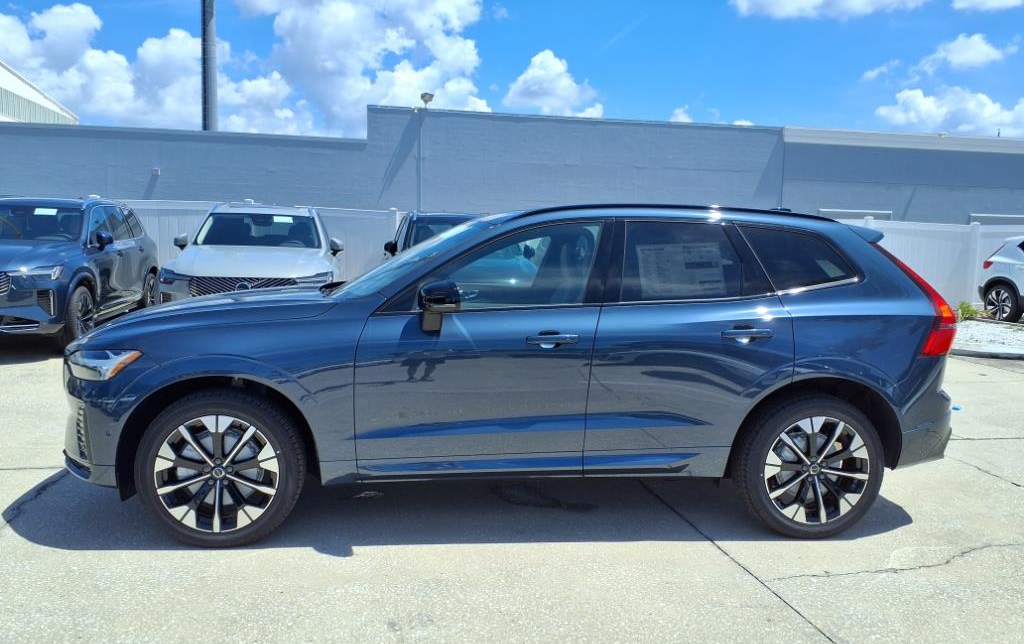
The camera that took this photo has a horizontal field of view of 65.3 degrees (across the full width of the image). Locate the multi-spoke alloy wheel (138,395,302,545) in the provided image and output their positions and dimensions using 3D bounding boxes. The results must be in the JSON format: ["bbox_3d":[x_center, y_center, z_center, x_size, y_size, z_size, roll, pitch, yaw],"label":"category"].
[{"bbox_3d":[-1.354,0.678,3.758,0.738,0.738,0.255,1,4,-6],"label":"multi-spoke alloy wheel"}]

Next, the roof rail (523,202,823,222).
[{"bbox_3d":[0.851,-0.552,4.127,1.740,0.100,0.075,1,4,-6],"label":"roof rail"}]

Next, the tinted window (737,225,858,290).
[{"bbox_3d":[1.474,-0.319,4.124,0.617,0.386,0.055,0,-20,-10],"label":"tinted window"}]

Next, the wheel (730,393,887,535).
[{"bbox_3d":[1.496,0.715,4.050,0.738,0.738,0.255,1,4,-6],"label":"wheel"}]

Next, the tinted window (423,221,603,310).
[{"bbox_3d":[0.002,-0.291,3.941,0.930,0.506,0.055,1,-20,-6],"label":"tinted window"}]

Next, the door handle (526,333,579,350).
[{"bbox_3d":[0.193,0.084,3.795,0.255,0.080,0.060,1,4,-6],"label":"door handle"}]

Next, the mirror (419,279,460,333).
[{"bbox_3d":[-0.328,-0.070,3.680,0.190,0.240,0.230,1,4,-6],"label":"mirror"}]

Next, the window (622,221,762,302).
[{"bbox_3d":[0.919,-0.305,4.044,0.795,0.462,0.055,1,-20,-6],"label":"window"}]

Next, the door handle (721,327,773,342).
[{"bbox_3d":[1.145,0.061,3.890,0.255,0.080,0.060,1,4,-6],"label":"door handle"}]

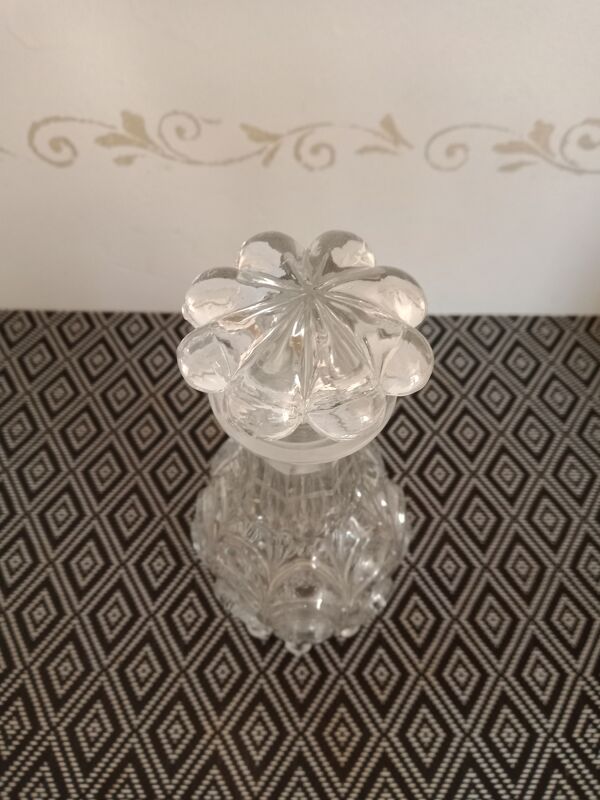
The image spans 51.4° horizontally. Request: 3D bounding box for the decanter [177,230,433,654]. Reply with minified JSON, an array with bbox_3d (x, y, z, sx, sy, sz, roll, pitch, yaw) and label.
[{"bbox_3d":[0.001,0.036,0.262,0.105,0.229,0.105,-1,59,0],"label":"decanter"}]

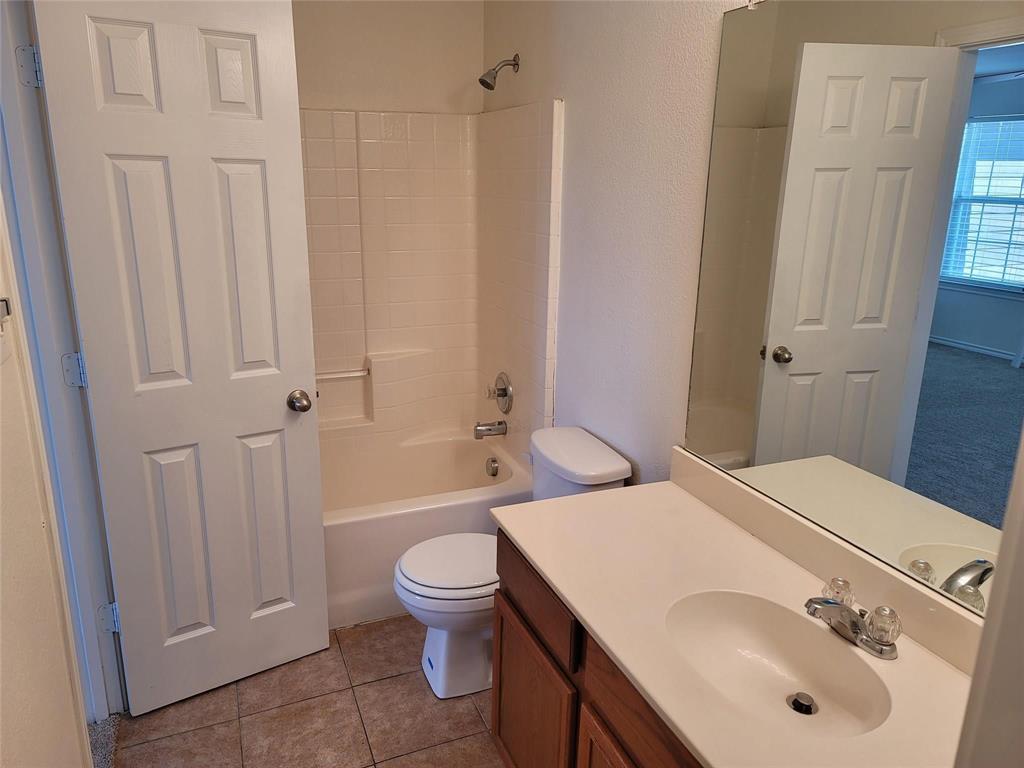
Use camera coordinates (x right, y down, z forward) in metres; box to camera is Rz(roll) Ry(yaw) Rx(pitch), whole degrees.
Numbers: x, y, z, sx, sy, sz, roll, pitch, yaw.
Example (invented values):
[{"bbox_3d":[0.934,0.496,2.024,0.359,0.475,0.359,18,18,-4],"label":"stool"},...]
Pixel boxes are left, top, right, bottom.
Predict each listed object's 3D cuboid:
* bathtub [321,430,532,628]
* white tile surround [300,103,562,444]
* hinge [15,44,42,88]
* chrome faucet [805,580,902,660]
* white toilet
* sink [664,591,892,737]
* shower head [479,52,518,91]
[{"bbox_3d":[-0.704,0.573,3.010,1.512,0.412,0.821,-5,16,-21],"label":"bathtub"},{"bbox_3d":[-0.689,-0.315,2.773,1.512,1.425,0.821,-5,16,-21],"label":"white tile surround"},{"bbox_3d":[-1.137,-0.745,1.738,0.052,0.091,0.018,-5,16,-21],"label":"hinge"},{"bbox_3d":[0.584,0.413,1.318,0.160,0.090,0.160,-5,16,-21],"label":"chrome faucet"},{"bbox_3d":[-0.025,0.585,2.361,0.685,0.745,0.460,-5,16,-21],"label":"white toilet"},{"bbox_3d":[0.442,0.535,1.300,0.297,0.140,0.426,-5,16,-21],"label":"sink"},{"bbox_3d":[-0.051,-1.190,2.813,0.155,0.140,0.068,-5,16,-21],"label":"shower head"}]

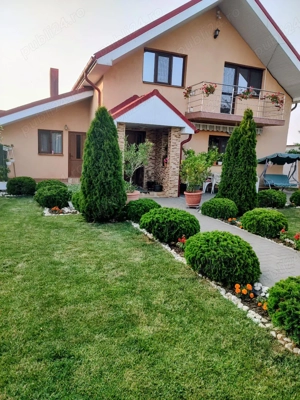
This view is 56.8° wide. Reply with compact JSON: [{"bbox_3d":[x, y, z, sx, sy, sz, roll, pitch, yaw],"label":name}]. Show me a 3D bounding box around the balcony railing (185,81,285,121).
[{"bbox_3d":[3.592,-4.006,11.639,3.920,1.070,1.250,-1,11,-19],"label":"balcony railing"}]

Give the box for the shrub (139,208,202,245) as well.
[{"bbox_3d":[0.367,0.441,5.024,1.079,0.580,1.079,0,10,-19],"label":"shrub"}]

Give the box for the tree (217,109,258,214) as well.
[{"bbox_3d":[2.437,-1.015,7.567,1.132,2.845,1.132,0,10,-19],"label":"tree"}]

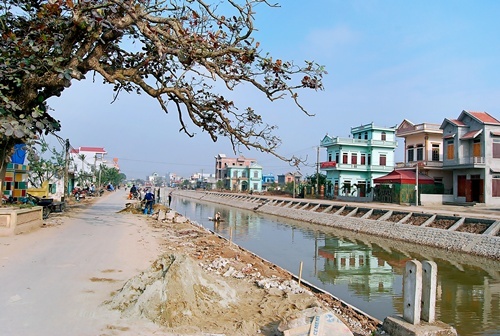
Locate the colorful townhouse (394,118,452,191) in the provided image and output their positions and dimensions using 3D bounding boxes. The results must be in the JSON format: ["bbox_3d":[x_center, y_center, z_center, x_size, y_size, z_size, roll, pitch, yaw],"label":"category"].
[{"bbox_3d":[21.465,-0.580,42.619,7.800,9.350,5.200,3,-3,-19],"label":"colorful townhouse"}]

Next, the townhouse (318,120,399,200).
[{"bbox_3d":[17.374,-0.909,59.166,10.600,11.650,5.700,3,-3,-19],"label":"townhouse"}]

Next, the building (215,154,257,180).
[{"bbox_3d":[-5.914,1.888,139.153,14.500,12.900,6.200,3,-3,-19],"label":"building"}]

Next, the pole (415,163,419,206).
[{"bbox_3d":[15.628,1.511,35.107,0.220,4.100,0.220,3,-3,-19],"label":"pole"}]

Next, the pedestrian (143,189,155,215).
[{"bbox_3d":[-5.724,1.889,21.200,0.550,1.480,0.580,-1,-4,41],"label":"pedestrian"}]

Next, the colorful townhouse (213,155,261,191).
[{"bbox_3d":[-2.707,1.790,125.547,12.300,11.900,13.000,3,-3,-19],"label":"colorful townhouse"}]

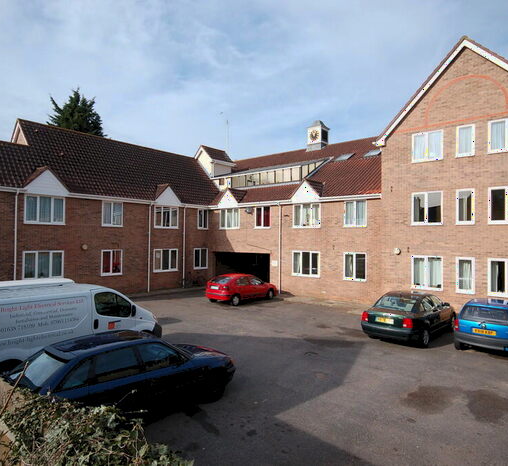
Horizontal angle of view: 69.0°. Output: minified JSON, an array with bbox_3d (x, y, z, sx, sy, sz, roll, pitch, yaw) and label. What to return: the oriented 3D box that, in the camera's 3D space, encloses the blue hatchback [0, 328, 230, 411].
[{"bbox_3d":[-2.373,2.746,7.409,4.500,1.430,1.740,1,-1,-44],"label":"blue hatchback"}]

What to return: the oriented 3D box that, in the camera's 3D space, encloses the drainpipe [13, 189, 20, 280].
[{"bbox_3d":[-10.719,0.761,16.598,0.120,5.440,0.100,0,-1,43],"label":"drainpipe"}]

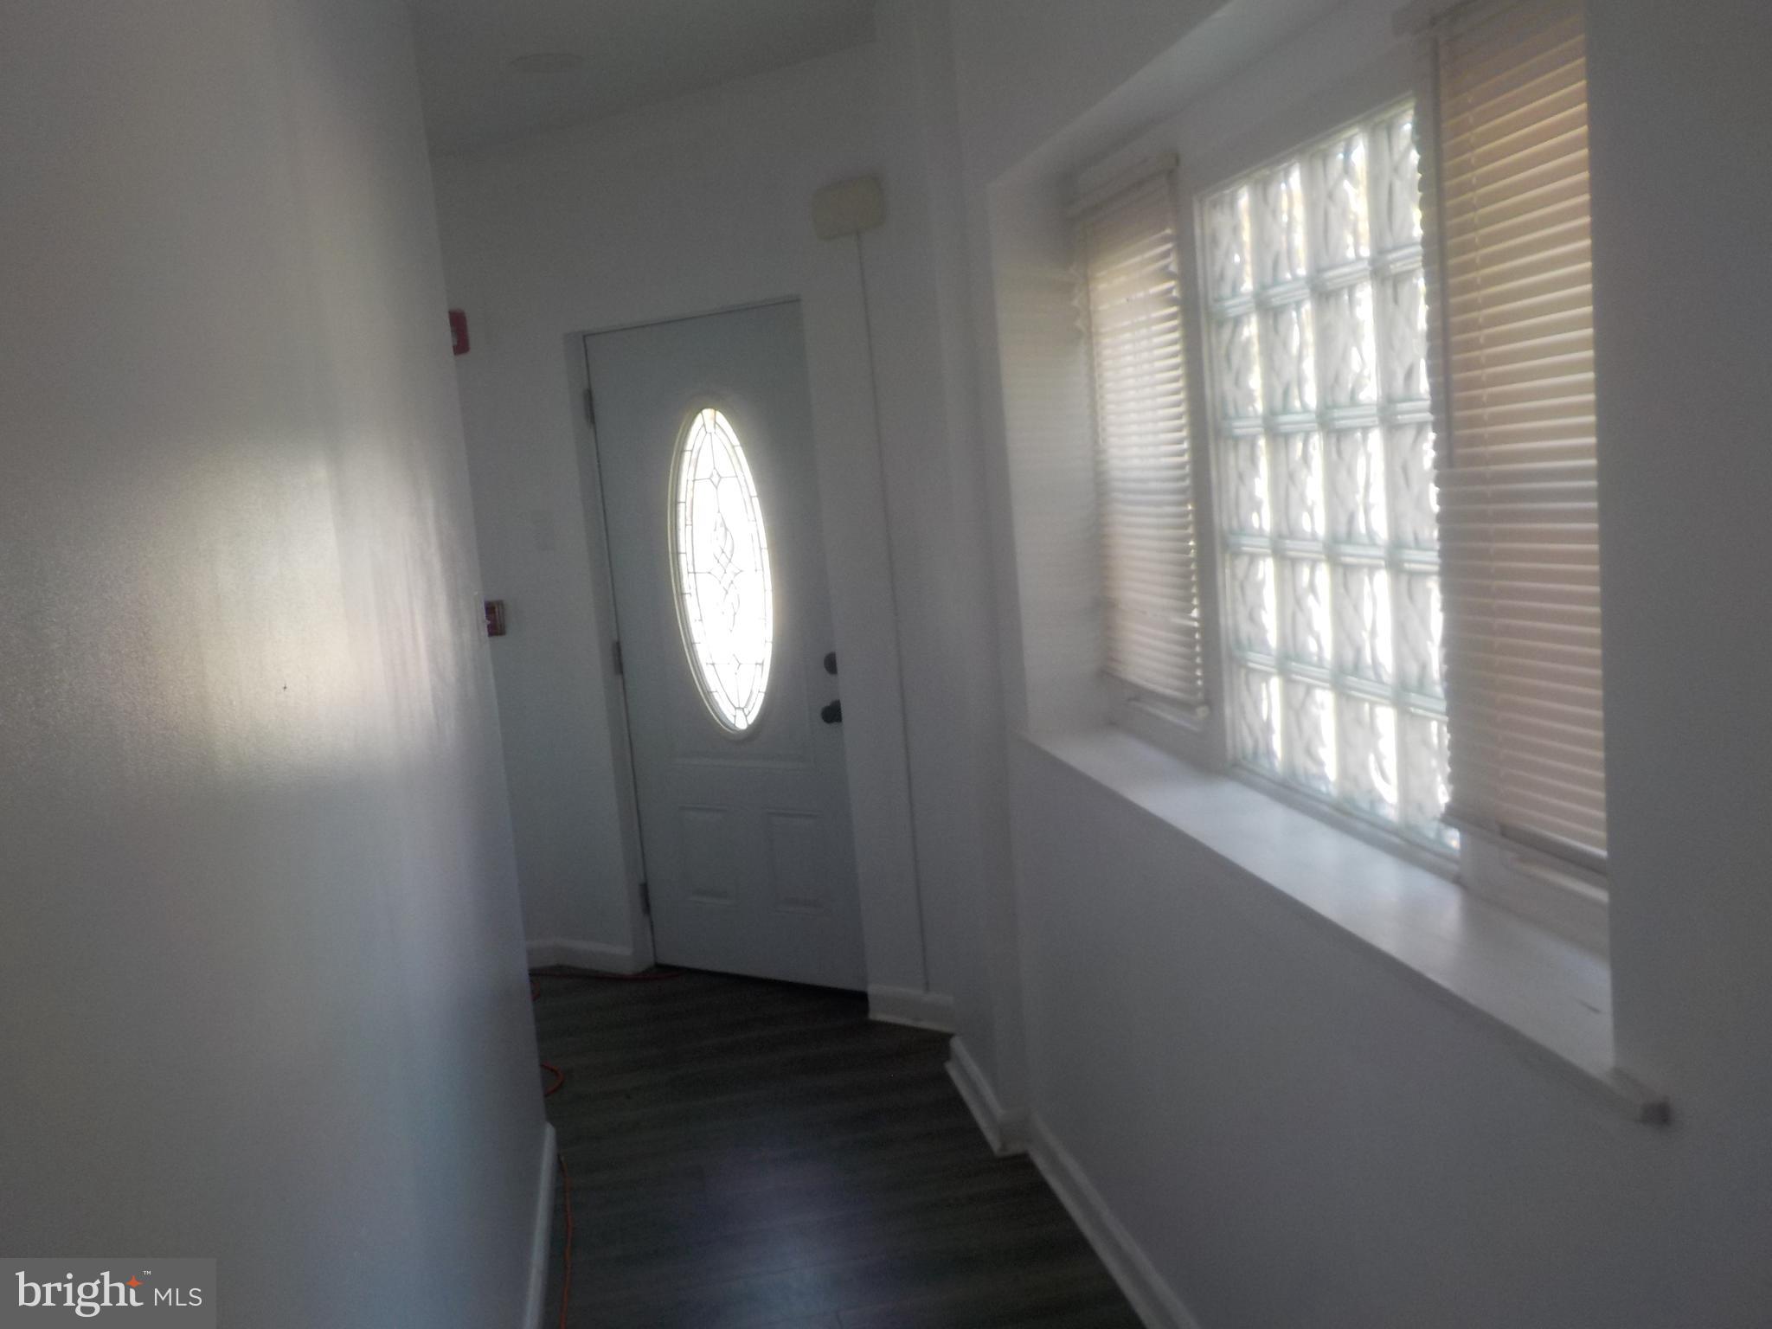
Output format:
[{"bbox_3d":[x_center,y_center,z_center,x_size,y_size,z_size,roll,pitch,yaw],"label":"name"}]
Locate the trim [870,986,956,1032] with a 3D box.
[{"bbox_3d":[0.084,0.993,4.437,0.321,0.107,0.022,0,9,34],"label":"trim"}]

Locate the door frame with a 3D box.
[{"bbox_3d":[-0.416,-0.010,4.649,1.149,2.118,0.133,0,9,34],"label":"door frame"}]

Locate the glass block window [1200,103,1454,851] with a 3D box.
[{"bbox_3d":[0.686,-0.266,2.260,0.092,0.970,0.734,-7,8,-11],"label":"glass block window"}]

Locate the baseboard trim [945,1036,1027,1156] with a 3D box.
[{"bbox_3d":[0.232,1.056,3.865,0.072,0.107,0.593,-7,8,-11],"label":"baseboard trim"}]

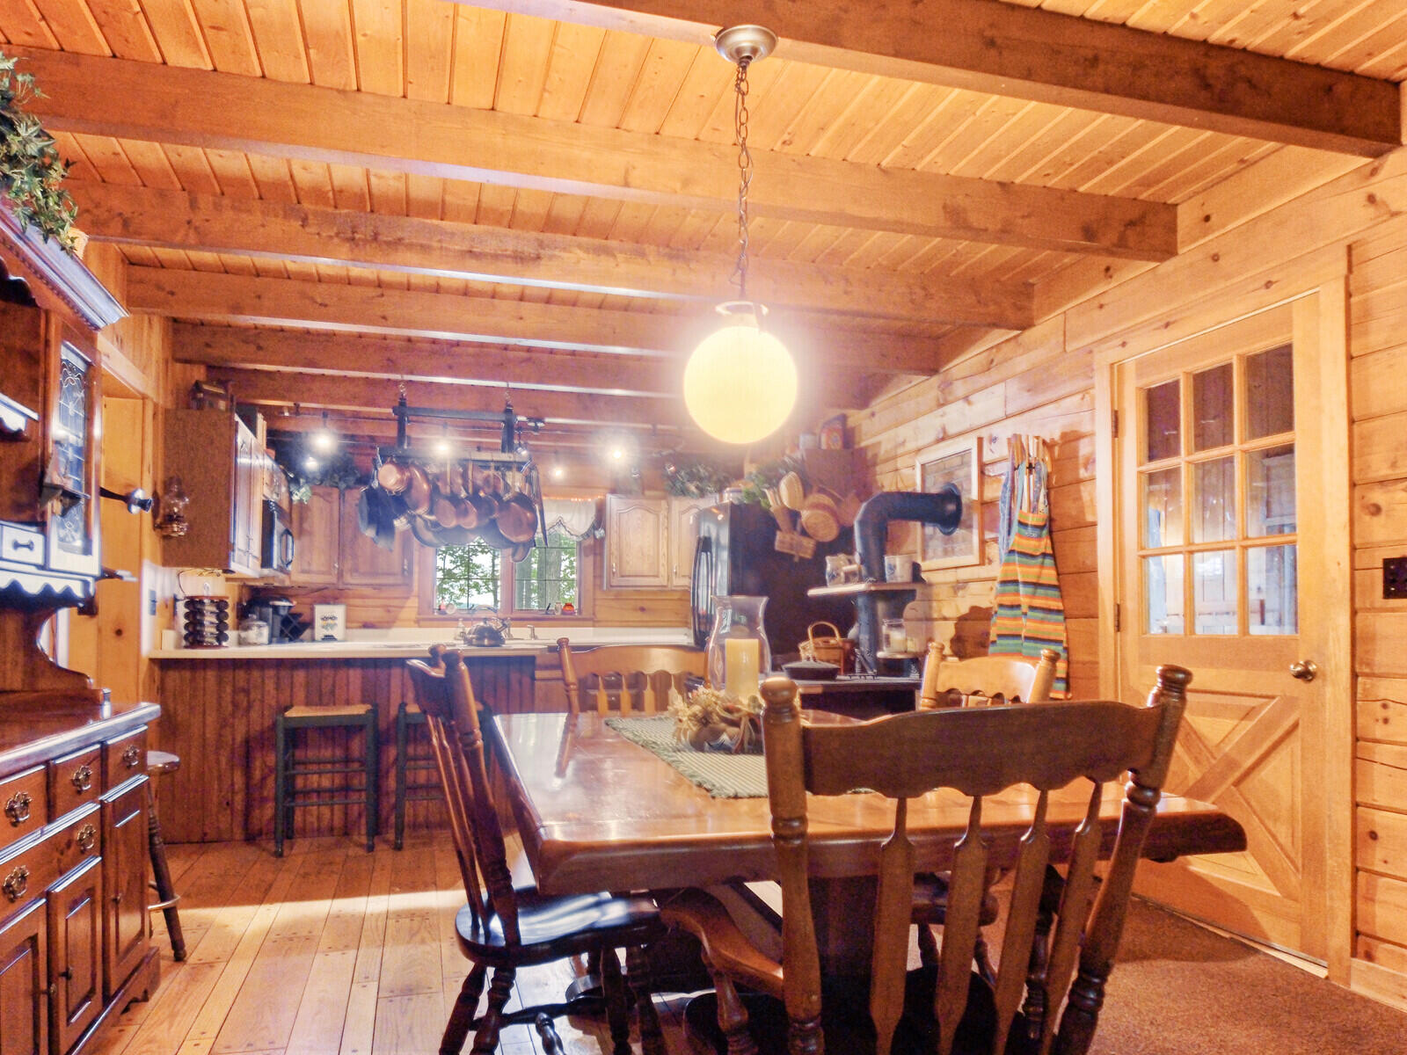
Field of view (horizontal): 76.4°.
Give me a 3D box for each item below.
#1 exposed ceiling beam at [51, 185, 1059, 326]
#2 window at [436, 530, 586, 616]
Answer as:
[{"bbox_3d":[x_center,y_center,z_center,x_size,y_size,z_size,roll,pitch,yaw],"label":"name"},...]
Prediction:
[{"bbox_3d":[-0.344,-1.016,3.446,3.660,0.178,0.085,2,-5,-15],"label":"exposed ceiling beam"},{"bbox_3d":[-1.582,0.316,7.246,1.190,0.850,0.100,1,-5,-16],"label":"window"}]

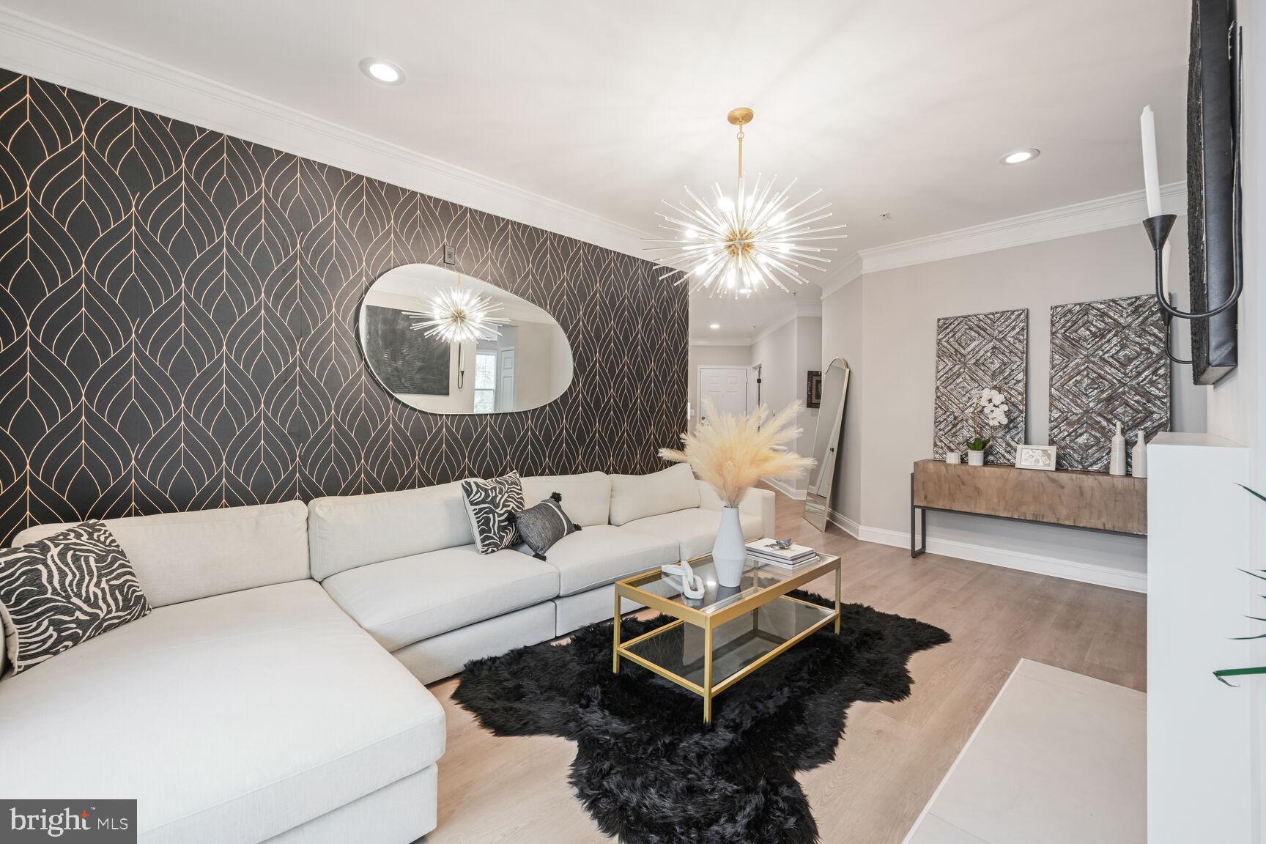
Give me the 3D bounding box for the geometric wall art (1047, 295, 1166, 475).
[{"bbox_3d":[3.358,-0.247,3.490,0.035,1.220,0.610,3,-1,-45],"label":"geometric wall art"}]

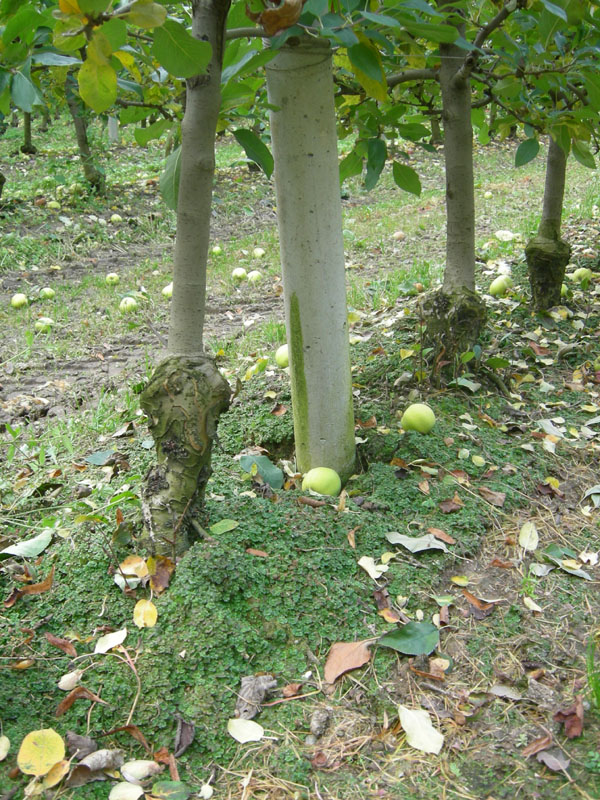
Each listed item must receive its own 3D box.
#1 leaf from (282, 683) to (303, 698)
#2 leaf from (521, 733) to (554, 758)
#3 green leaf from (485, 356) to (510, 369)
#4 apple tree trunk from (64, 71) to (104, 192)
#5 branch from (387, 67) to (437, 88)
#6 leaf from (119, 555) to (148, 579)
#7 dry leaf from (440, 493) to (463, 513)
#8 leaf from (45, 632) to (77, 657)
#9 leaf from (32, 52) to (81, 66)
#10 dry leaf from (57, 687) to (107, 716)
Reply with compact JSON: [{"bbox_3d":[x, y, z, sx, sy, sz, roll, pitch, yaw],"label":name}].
[{"bbox_3d":[-0.008,0.383,1.158,0.026,0.012,0.017,-9,33,-12],"label":"leaf"},{"bbox_3d":[0.284,0.412,1.050,0.051,0.015,0.023,-15,27,-32],"label":"leaf"},{"bbox_3d":[0.540,-0.102,2.400,0.069,0.016,0.038,0,56,10],"label":"green leaf"},{"bbox_3d":[-1.487,-1.847,6.069,0.120,0.820,0.120,-10,20,0],"label":"apple tree trunk"},{"bbox_3d":[0.232,-0.671,1.830,0.108,0.036,0.032,6,21,-2],"label":"branch"},{"bbox_3d":[-0.258,0.259,1.366,0.045,0.012,0.038,1,37,-3],"label":"leaf"},{"bbox_3d":[0.283,0.195,1.650,0.043,0.015,0.038,-5,38,-1],"label":"dry leaf"},{"bbox_3d":[-0.346,0.354,1.270,0.022,0.014,0.075,-17,25,-42],"label":"leaf"},{"bbox_3d":[-0.347,-0.485,1.250,0.070,0.022,0.040,-2,20,-4],"label":"leaf"},{"bbox_3d":[-0.291,0.402,1.170,0.066,0.022,0.040,0,18,0],"label":"dry leaf"}]

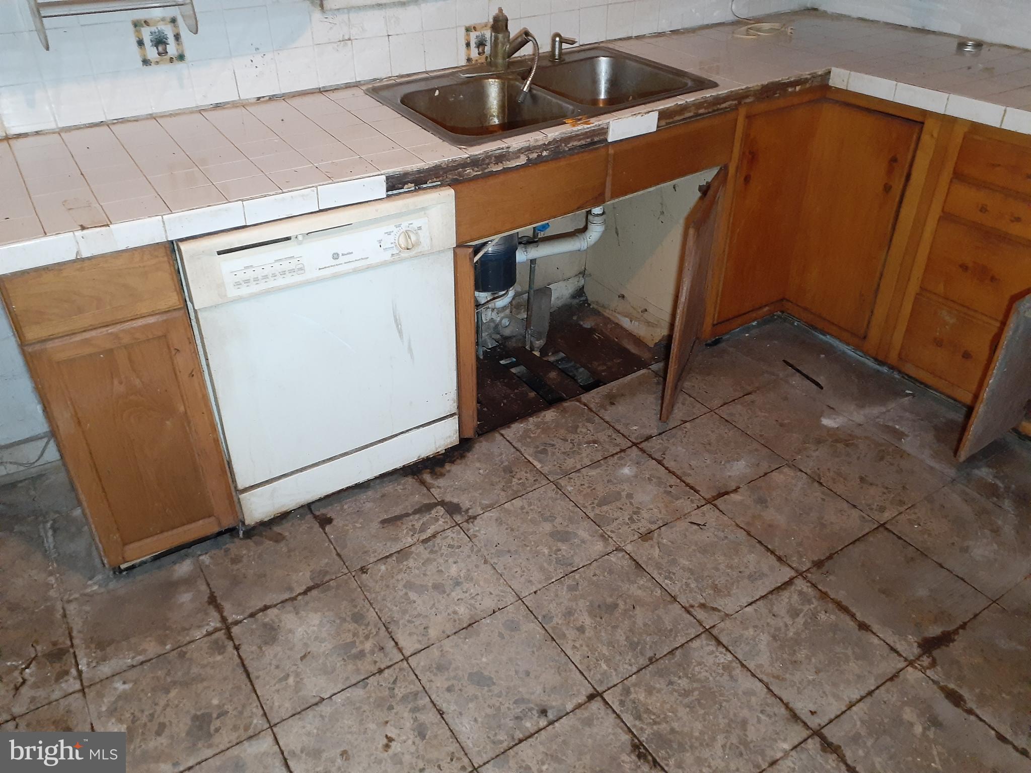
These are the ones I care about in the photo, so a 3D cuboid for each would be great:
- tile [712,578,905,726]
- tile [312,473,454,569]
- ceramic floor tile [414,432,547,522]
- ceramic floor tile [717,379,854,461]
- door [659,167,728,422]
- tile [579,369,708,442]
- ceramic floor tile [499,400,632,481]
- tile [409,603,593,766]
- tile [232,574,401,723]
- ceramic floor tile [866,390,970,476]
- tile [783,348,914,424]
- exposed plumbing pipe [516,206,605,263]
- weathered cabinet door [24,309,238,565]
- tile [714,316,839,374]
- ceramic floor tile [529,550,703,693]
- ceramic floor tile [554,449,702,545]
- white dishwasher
[{"bbox_3d":[0.618,0.554,1.707,0.287,0.010,0.289,-21,38,-25],"label":"tile"},{"bbox_3d":[-0.347,0.333,2.089,0.287,0.010,0.289,-21,38,-25],"label":"tile"},{"bbox_3d":[-0.103,0.249,2.293,0.303,0.011,0.303,-20,38,-26],"label":"ceramic floor tile"},{"bbox_3d":[0.818,0.104,2.442,0.292,0.011,0.292,-20,38,-26],"label":"ceramic floor tile"},{"bbox_3d":[0.529,-0.278,2.373,0.020,0.602,0.494,12,36,21],"label":"door"},{"bbox_3d":[0.393,0.055,2.464,0.287,0.010,0.289,-21,38,-25],"label":"tile"},{"bbox_3d":[0.152,0.153,2.387,0.292,0.011,0.279,-20,38,-26],"label":"ceramic floor tile"},{"bbox_3d":[-0.030,0.617,1.702,0.292,0.011,0.292,-20,38,-26],"label":"tile"},{"bbox_3d":[-0.436,0.561,1.754,0.287,0.010,0.289,-21,38,-25],"label":"tile"},{"bbox_3d":[1.265,0.150,2.412,0.303,0.011,0.303,-20,38,-26],"label":"ceramic floor tile"},{"bbox_3d":[1.068,0.011,2.573,0.292,0.011,0.292,-20,38,-26],"label":"tile"},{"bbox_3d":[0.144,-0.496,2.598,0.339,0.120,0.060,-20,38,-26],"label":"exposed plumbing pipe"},{"bbox_3d":[-0.848,0.133,1.834,0.307,0.622,0.020,-16,37,-23],"label":"weathered cabinet door"},{"bbox_3d":[0.886,-0.130,2.713,0.287,0.010,0.289,-21,38,-25],"label":"tile"},{"bbox_3d":[0.214,0.511,1.793,0.287,0.010,0.289,-21,38,-25],"label":"ceramic floor tile"},{"bbox_3d":[0.304,0.283,2.128,0.287,0.010,0.289,-21,38,-25],"label":"ceramic floor tile"},{"bbox_3d":[-0.563,-0.172,2.130,0.607,0.810,0.610,-19,39,-27],"label":"white dishwasher"}]

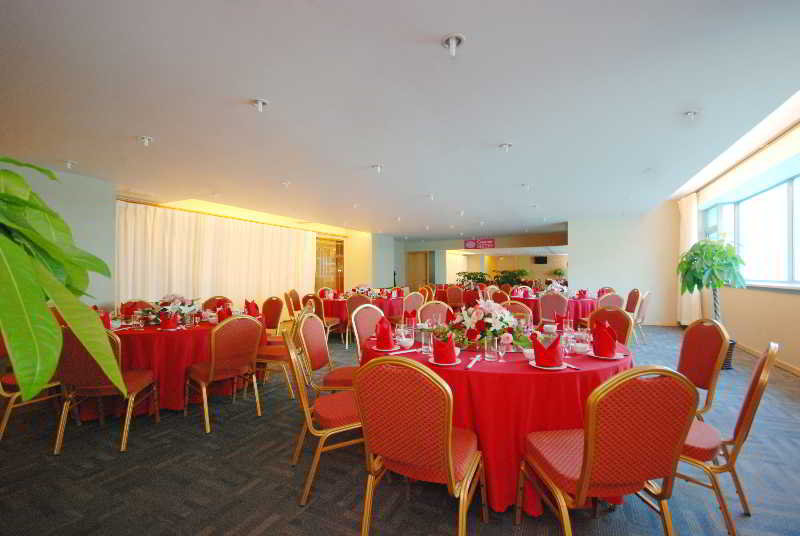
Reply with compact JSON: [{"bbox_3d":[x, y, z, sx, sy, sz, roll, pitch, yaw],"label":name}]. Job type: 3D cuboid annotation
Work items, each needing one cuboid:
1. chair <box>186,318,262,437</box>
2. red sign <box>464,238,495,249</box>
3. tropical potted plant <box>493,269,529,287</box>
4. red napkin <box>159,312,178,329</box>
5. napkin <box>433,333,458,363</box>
[{"bbox_3d":[-1.610,0.882,3.036,0.560,0.920,0.450,-1,-1,40],"label":"chair"},{"bbox_3d":[3.168,-0.956,13.300,1.200,0.360,0.060,0,-1,28],"label":"red sign"},{"bbox_3d":[4.039,0.808,12.200,1.150,1.330,1.050,0,-1,28],"label":"tropical potted plant"},{"bbox_3d":[-2.171,0.487,3.130,0.155,0.155,0.120,1,-1,-33],"label":"red napkin"},{"bbox_3d":[0.272,0.475,2.020,0.135,0.180,0.115,-1,-1,27],"label":"napkin"}]

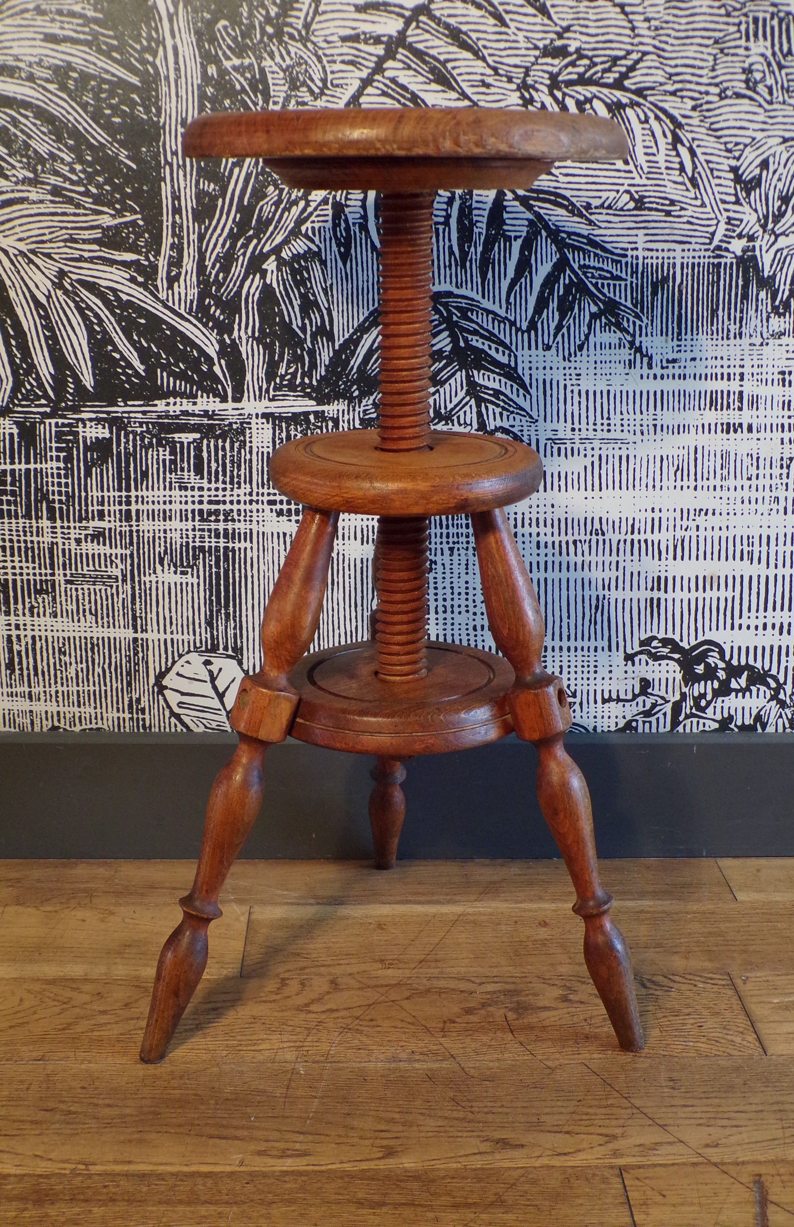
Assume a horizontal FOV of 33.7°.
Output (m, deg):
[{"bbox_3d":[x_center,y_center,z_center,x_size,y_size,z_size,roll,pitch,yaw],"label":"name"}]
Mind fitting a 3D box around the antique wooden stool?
[{"bbox_3d":[0.002,-0.027,1.055,0.393,0.684,0.381,0,17,-3],"label":"antique wooden stool"}]

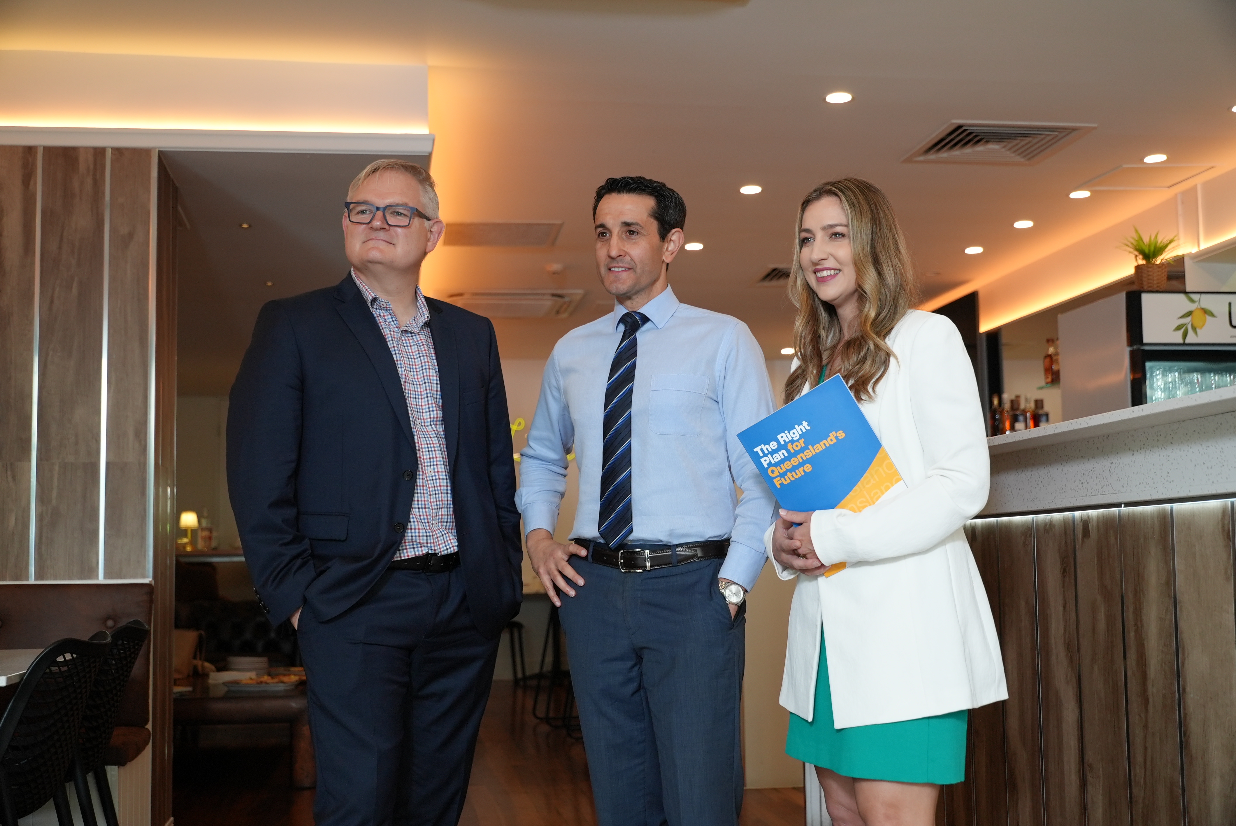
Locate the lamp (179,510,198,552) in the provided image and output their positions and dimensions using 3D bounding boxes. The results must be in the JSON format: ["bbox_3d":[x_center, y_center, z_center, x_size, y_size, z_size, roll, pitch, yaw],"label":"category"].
[{"bbox_3d":[-2.873,0.788,9.651,0.130,0.271,0.130,0,-6,-9],"label":"lamp"}]

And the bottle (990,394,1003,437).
[{"bbox_3d":[2.311,0.021,8.785,0.070,0.280,0.070,0,-6,-9],"label":"bottle"}]

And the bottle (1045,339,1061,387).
[{"bbox_3d":[2.635,-0.305,8.766,0.085,0.284,0.085,0,-6,-9],"label":"bottle"}]

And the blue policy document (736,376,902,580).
[{"bbox_3d":[0.376,0.112,2.530,0.210,0.297,0.006,-32,-1,9],"label":"blue policy document"}]

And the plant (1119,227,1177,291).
[{"bbox_3d":[2.155,-0.623,5.839,0.225,0.268,0.210,0,-6,-9],"label":"plant"}]

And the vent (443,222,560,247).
[{"bbox_3d":[-0.606,-0.913,7.439,0.601,0.030,0.569,0,-6,-9],"label":"vent"}]

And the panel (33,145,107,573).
[{"bbox_3d":[-1.748,-0.168,4.603,0.195,1.389,0.025,0,-6,-9],"label":"panel"}]

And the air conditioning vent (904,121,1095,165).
[{"bbox_3d":[1.559,-1.103,5.954,0.607,0.040,0.594,0,-6,-9],"label":"air conditioning vent"}]

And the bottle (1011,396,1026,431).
[{"bbox_3d":[2.434,0.017,8.753,0.085,0.235,0.085,0,-6,-9],"label":"bottle"}]

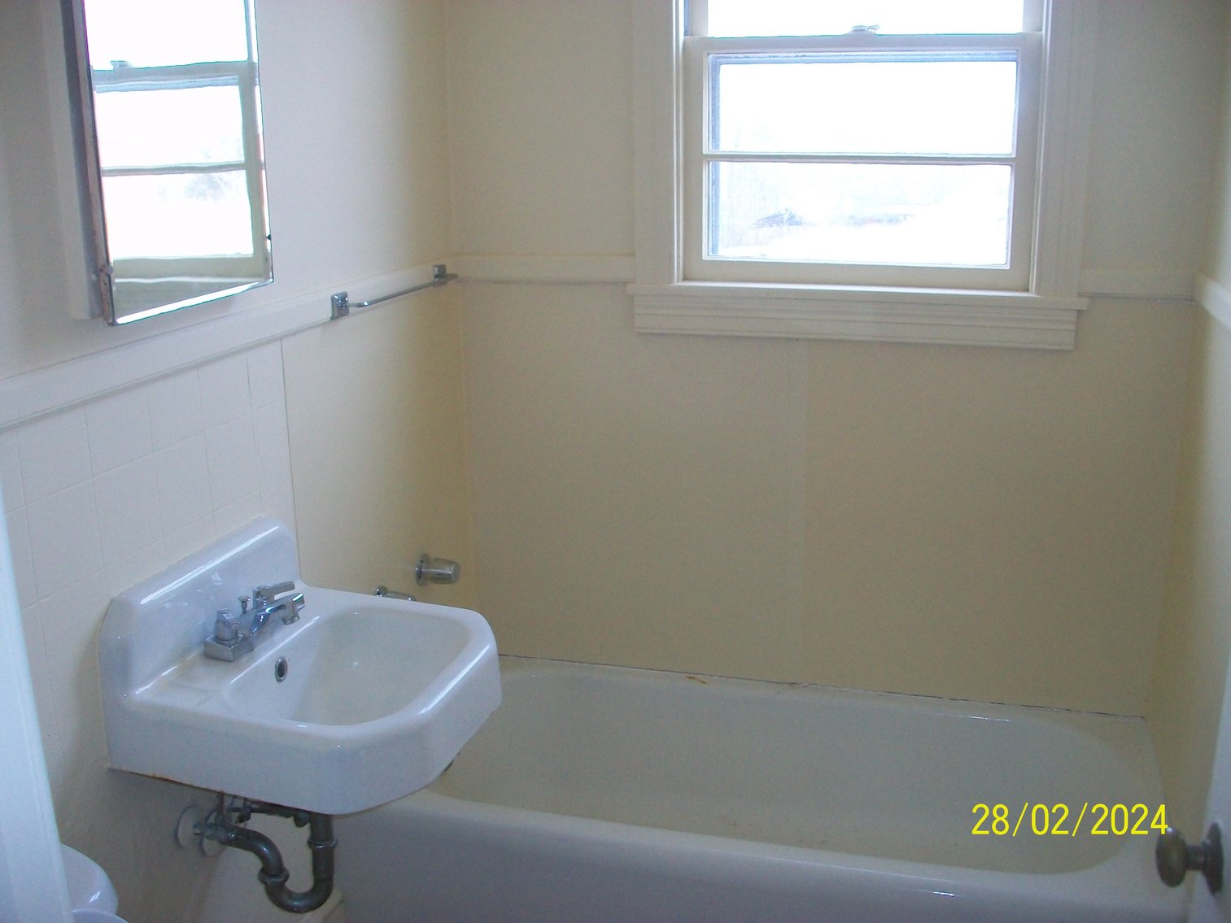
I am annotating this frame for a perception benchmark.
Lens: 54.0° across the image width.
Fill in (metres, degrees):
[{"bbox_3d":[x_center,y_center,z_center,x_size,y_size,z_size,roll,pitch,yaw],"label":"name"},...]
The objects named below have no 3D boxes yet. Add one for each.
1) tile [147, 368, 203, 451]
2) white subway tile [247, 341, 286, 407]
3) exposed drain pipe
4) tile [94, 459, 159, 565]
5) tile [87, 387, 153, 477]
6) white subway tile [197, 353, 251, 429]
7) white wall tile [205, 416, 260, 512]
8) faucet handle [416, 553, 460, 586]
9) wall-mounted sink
[{"bbox_3d":[-0.629,-0.080,1.728,0.008,0.104,0.126,3,16,16],"label":"tile"},{"bbox_3d":[-0.567,-0.144,1.952,0.008,0.104,0.105,3,16,16],"label":"white subway tile"},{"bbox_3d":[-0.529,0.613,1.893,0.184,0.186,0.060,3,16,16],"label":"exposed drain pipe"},{"bbox_3d":[-0.644,0.063,1.601,0.008,0.120,0.127,3,15,15],"label":"tile"},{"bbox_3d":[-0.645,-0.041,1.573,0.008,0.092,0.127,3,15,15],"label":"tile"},{"bbox_3d":[-0.583,-0.105,1.808,0.008,0.094,0.127,3,15,15],"label":"white subway tile"},{"bbox_3d":[-0.595,-0.003,1.876,0.008,0.127,0.126,3,16,16],"label":"white wall tile"},{"bbox_3d":[-0.379,0.232,2.587,0.079,0.062,0.060,3,16,16],"label":"faucet handle"},{"bbox_3d":[-0.405,0.263,1.706,0.440,0.226,0.472,3,15,15],"label":"wall-mounted sink"}]

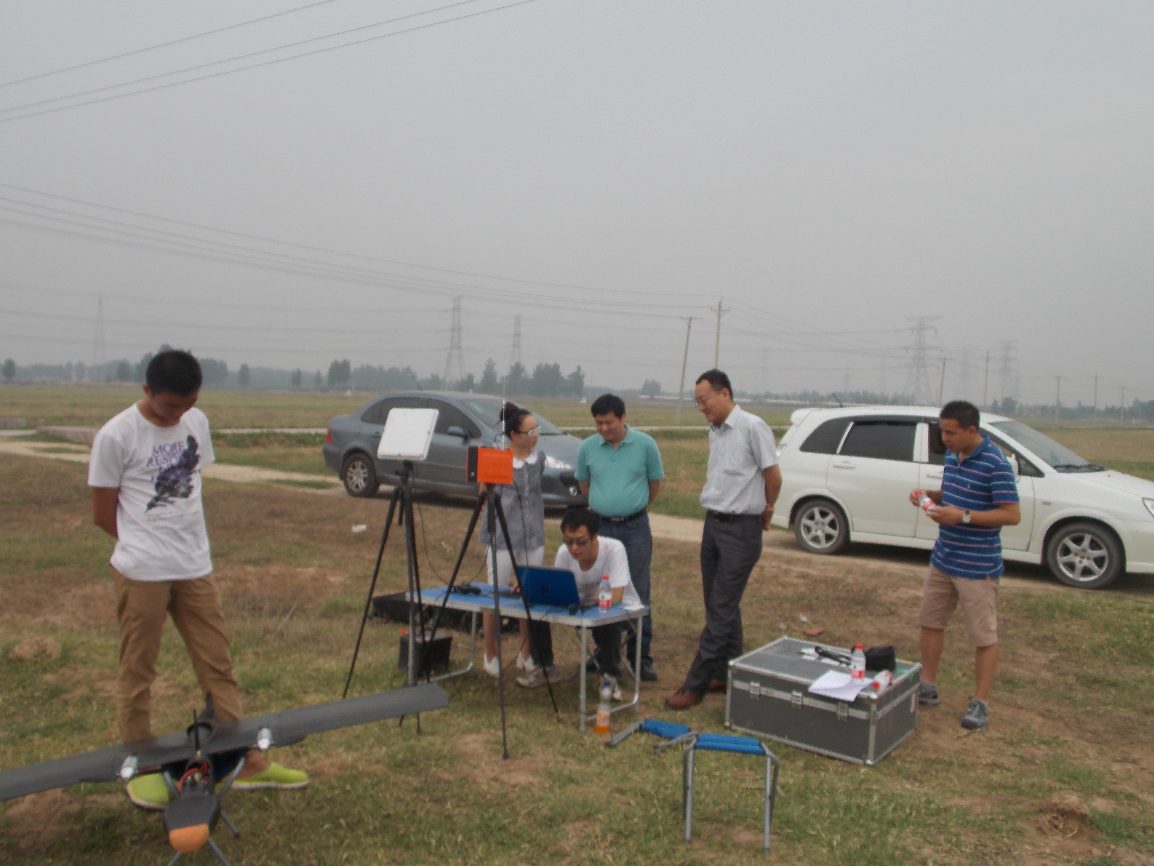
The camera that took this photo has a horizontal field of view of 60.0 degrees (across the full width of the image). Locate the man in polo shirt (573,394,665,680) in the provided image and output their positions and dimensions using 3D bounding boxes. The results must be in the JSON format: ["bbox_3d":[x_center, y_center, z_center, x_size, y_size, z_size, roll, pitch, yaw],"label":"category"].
[{"bbox_3d":[0.246,0.573,5.740,0.520,1.620,0.350,2,2,19],"label":"man in polo shirt"}]

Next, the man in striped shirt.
[{"bbox_3d":[2.021,0.641,5.220,0.470,1.630,0.480,1,2,-23],"label":"man in striped shirt"}]

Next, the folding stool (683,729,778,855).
[{"bbox_3d":[0.556,1.286,3.640,0.330,0.390,0.300,2,2,10],"label":"folding stool"}]

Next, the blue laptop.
[{"bbox_3d":[-0.115,0.761,5.012,0.300,0.190,0.280,2,2,17],"label":"blue laptop"}]

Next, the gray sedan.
[{"bbox_3d":[-1.440,0.195,13.850,4.480,1.520,1.760,3,3,34],"label":"gray sedan"}]

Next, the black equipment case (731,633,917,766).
[{"bbox_3d":[1.222,1.286,4.920,0.725,0.310,0.635,3,3,37],"label":"black equipment case"}]

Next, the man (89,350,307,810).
[{"bbox_3d":[-1.522,0.537,3.930,0.700,1.730,0.460,1,2,-25],"label":"man"}]

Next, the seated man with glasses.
[{"bbox_3d":[0.012,0.879,5.420,0.580,1.010,0.720,3,2,25],"label":"seated man with glasses"}]

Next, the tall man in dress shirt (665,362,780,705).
[{"bbox_3d":[0.786,0.535,5.330,0.470,1.760,0.480,0,3,-35],"label":"tall man in dress shirt"}]

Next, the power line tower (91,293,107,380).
[{"bbox_3d":[-242.189,-47.924,505.000,8.000,45.000,9.000,2,2,18],"label":"power line tower"}]

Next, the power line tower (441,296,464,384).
[{"bbox_3d":[-58.307,-40.971,467.000,10.500,45.000,11.000,2,2,18],"label":"power line tower"}]

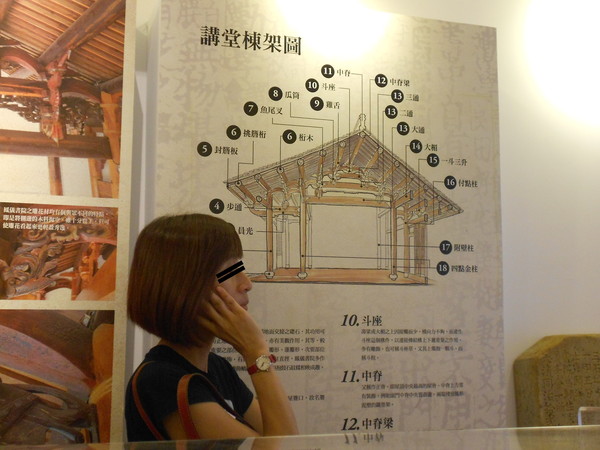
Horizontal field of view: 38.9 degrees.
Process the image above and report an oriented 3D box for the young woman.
[{"bbox_3d":[-0.205,0.710,1.620,0.420,1.480,0.450,-1,-8,8],"label":"young woman"}]

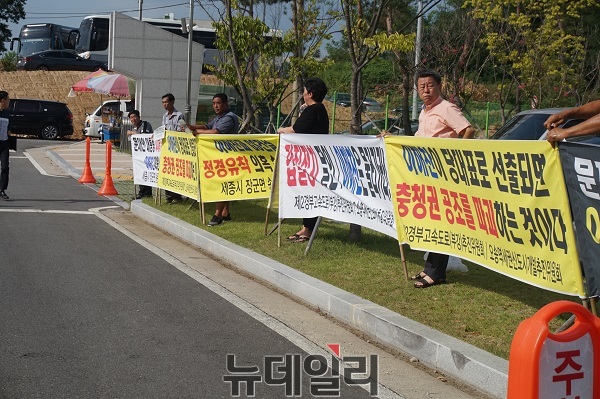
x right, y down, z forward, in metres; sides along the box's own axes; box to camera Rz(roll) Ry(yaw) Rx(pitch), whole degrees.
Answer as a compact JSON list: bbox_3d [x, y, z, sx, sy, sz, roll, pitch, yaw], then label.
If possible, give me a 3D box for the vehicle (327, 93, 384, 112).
[{"bbox_3d":[4.141,-7.273,82.000,1.820,1.450,4.650,0,6,-38],"label":"vehicle"}]

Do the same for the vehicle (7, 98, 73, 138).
[{"bbox_3d":[-12.500,-3.651,48.800,5.050,1.760,1.950,3,4,-5],"label":"vehicle"}]

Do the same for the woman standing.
[{"bbox_3d":[0.046,-0.408,11.200,0.480,1.640,0.520,3,4,0],"label":"woman standing"}]

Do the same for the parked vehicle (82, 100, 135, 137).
[{"bbox_3d":[-7.650,-3.722,51.500,5.000,1.970,1.750,2,4,-9],"label":"parked vehicle"}]

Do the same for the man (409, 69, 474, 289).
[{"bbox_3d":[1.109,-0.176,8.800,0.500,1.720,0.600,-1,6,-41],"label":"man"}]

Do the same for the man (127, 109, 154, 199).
[{"bbox_3d":[-2.610,-0.758,18.100,0.480,1.450,0.520,-1,6,-41],"label":"man"}]

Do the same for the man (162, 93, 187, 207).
[{"bbox_3d":[-1.957,-0.789,17.000,0.520,1.690,0.400,6,6,38],"label":"man"}]

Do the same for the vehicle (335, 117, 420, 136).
[{"bbox_3d":[4.301,-3.685,61.000,4.650,1.470,1.830,1,5,-22],"label":"vehicle"}]

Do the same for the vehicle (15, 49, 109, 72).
[{"bbox_3d":[-12.508,-7.203,58.500,4.900,1.470,1.860,2,5,-19],"label":"vehicle"}]

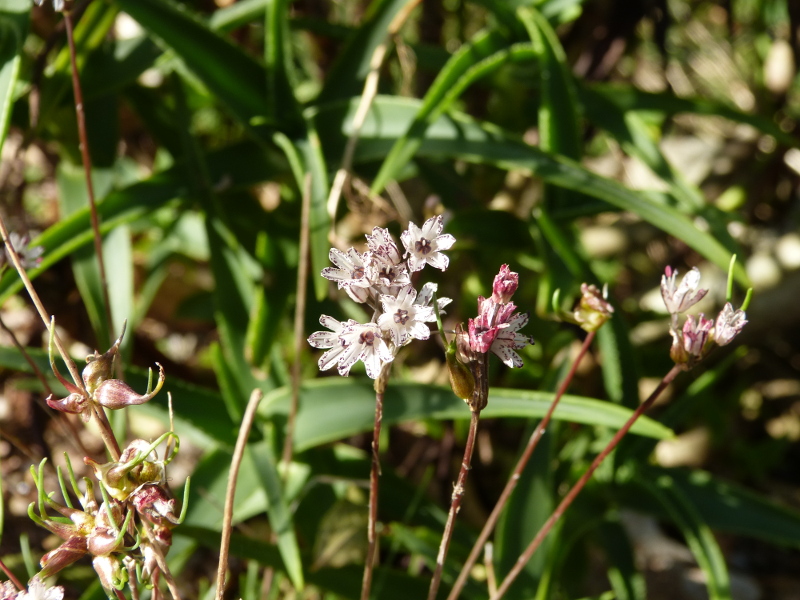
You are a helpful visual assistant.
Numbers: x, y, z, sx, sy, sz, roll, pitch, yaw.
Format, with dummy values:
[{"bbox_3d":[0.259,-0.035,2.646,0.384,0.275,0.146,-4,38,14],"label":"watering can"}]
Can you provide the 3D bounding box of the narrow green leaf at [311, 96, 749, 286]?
[{"bbox_3d":[0.052,-0.049,0.506,0.190,0.034,0.040,22,6,16],"label":"narrow green leaf"}]

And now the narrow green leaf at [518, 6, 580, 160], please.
[{"bbox_3d":[0.062,-0.090,0.520,0.018,0.067,0.022,-12,18,9],"label":"narrow green leaf"}]

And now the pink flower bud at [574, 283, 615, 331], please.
[{"bbox_3d":[0.058,0.002,0.375,0.012,0.013,0.012,0,22,0],"label":"pink flower bud"}]

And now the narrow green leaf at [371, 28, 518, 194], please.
[{"bbox_3d":[0.016,-0.079,0.500,0.093,0.019,0.028,-48,4,-13],"label":"narrow green leaf"}]

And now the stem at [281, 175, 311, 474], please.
[{"bbox_3d":[-0.036,0.010,0.432,0.003,0.107,0.003,5,13,0],"label":"stem"}]

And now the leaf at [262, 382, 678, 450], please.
[{"bbox_3d":[0.021,0.042,0.435,0.145,0.026,0.035,1,-6,12],"label":"leaf"}]

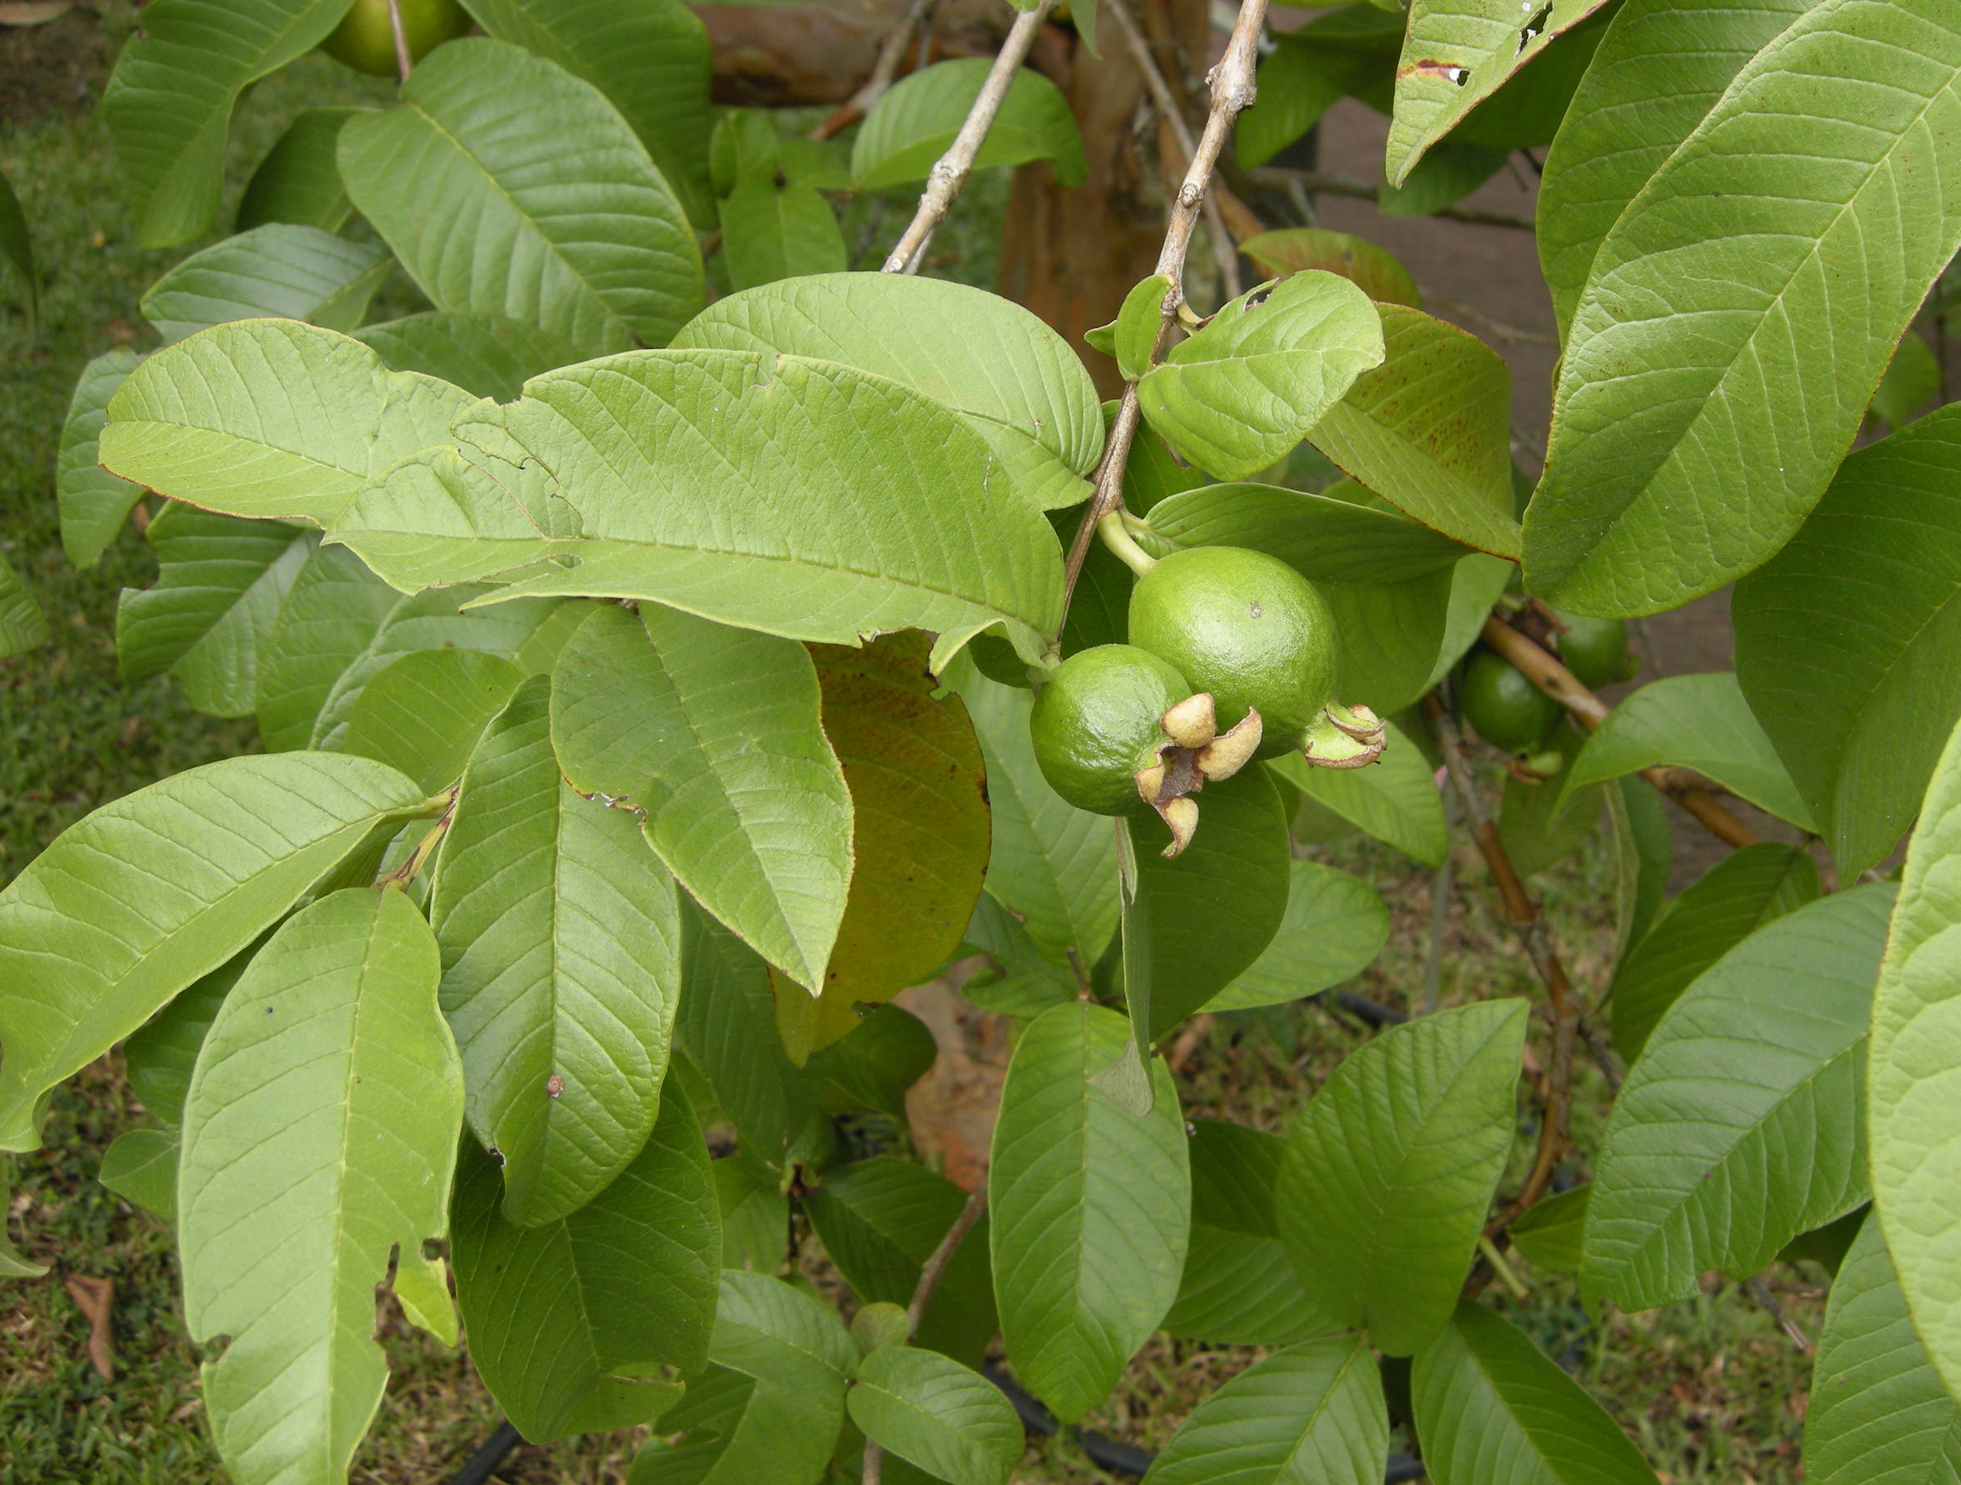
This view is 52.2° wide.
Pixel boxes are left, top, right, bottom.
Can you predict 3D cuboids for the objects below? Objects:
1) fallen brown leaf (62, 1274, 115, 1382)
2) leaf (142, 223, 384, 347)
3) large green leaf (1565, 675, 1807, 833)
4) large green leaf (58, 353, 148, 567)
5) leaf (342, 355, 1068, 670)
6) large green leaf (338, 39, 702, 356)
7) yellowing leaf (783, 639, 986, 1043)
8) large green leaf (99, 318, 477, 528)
[{"bbox_3d":[-0.601,0.395,1.350,0.036,0.025,0.085,-9,37,-12],"label":"fallen brown leaf"},{"bbox_3d":[-0.193,-0.121,0.546,0.073,0.015,0.055,-34,61,-24],"label":"leaf"},{"bbox_3d":[0.214,0.004,0.600,0.082,0.035,0.050,-9,49,0],"label":"large green leaf"},{"bbox_3d":[-0.287,-0.094,0.660,0.038,0.078,0.025,12,0,13],"label":"large green leaf"},{"bbox_3d":[-0.056,-0.047,0.410,0.147,0.028,0.060,6,60,2],"label":"leaf"},{"bbox_3d":[-0.121,-0.137,0.524,0.066,0.016,0.117,-38,74,-24],"label":"large green leaf"},{"bbox_3d":[-0.023,0.023,0.500,0.054,0.112,0.025,11,6,-6],"label":"yellowing leaf"},{"bbox_3d":[-0.129,-0.059,0.392,0.081,0.014,0.045,10,59,-7],"label":"large green leaf"}]

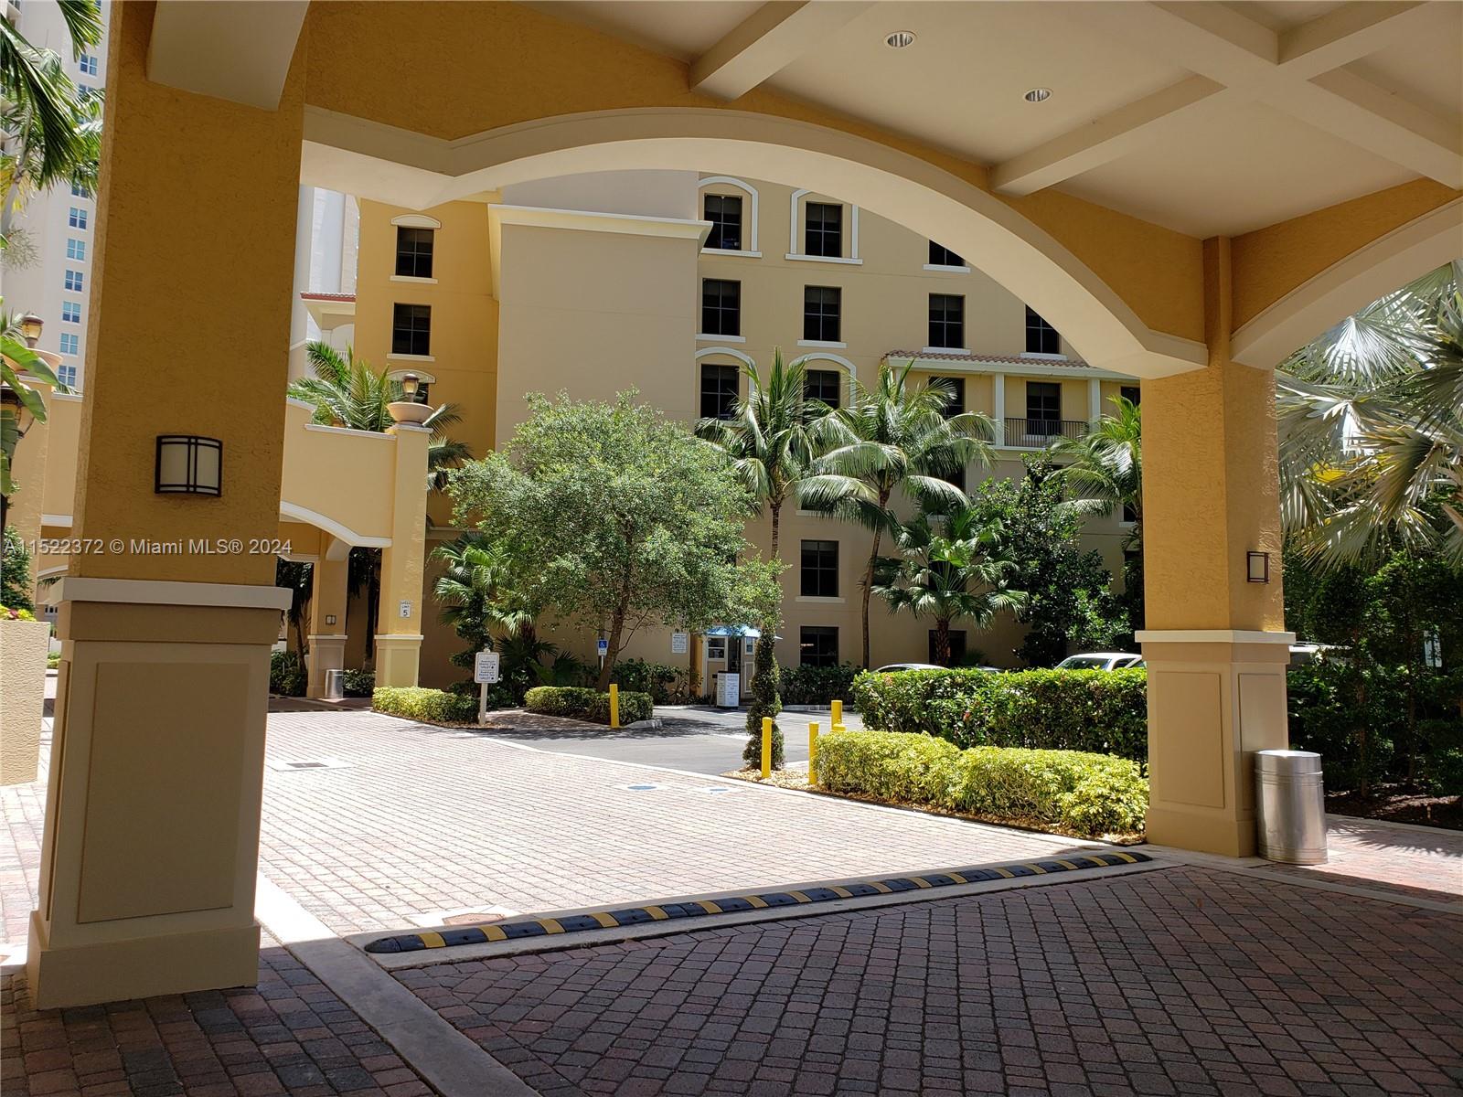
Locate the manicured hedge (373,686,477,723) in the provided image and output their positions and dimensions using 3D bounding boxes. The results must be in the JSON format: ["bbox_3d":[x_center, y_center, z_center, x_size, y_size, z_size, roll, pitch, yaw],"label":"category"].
[{"bbox_3d":[-7.339,3.658,26.067,1.050,0.620,4.600,5,-7,-34],"label":"manicured hedge"}]

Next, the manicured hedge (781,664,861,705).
[{"bbox_3d":[2.778,4.535,36.545,2.650,1.250,1.200,2,-6,-13],"label":"manicured hedge"}]

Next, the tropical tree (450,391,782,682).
[{"bbox_3d":[-2.879,0.188,27.158,8.200,7.800,7.500,1,-6,0],"label":"tropical tree"}]

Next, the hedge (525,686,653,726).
[{"bbox_3d":[-3.687,3.793,26.720,0.996,0.697,5.312,5,-7,-34],"label":"hedge"}]

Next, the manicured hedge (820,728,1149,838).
[{"bbox_3d":[2.653,2.512,12.106,1.150,0.660,4.300,5,-7,-34],"label":"manicured hedge"}]

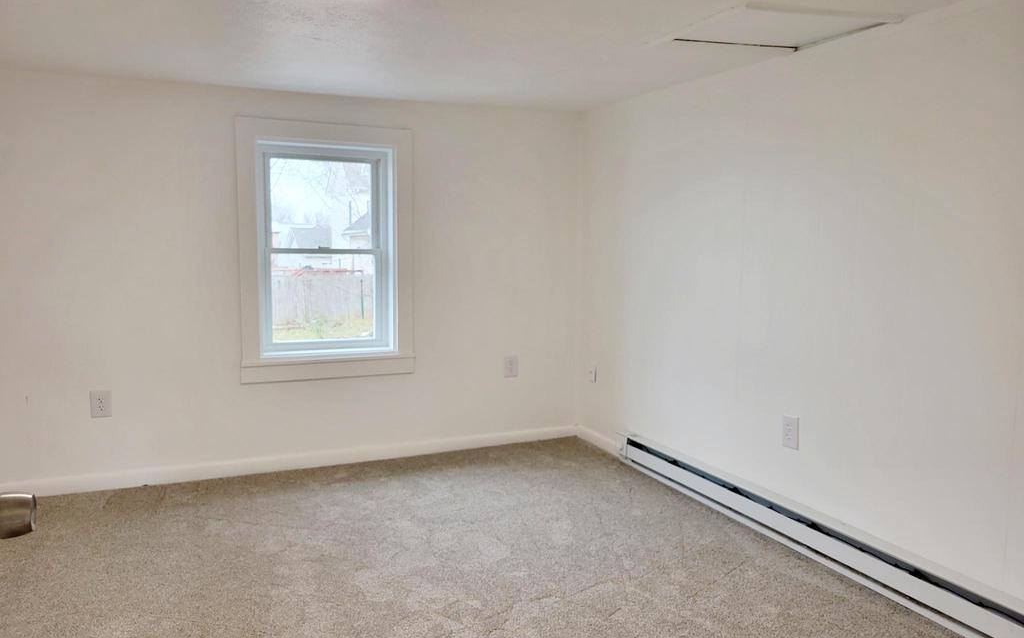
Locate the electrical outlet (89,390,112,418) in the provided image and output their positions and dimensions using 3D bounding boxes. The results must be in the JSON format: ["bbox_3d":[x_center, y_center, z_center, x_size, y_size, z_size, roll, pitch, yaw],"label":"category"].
[{"bbox_3d":[-1.968,0.408,3.687,0.088,0.129,0.015,-2,7,-24],"label":"electrical outlet"}]

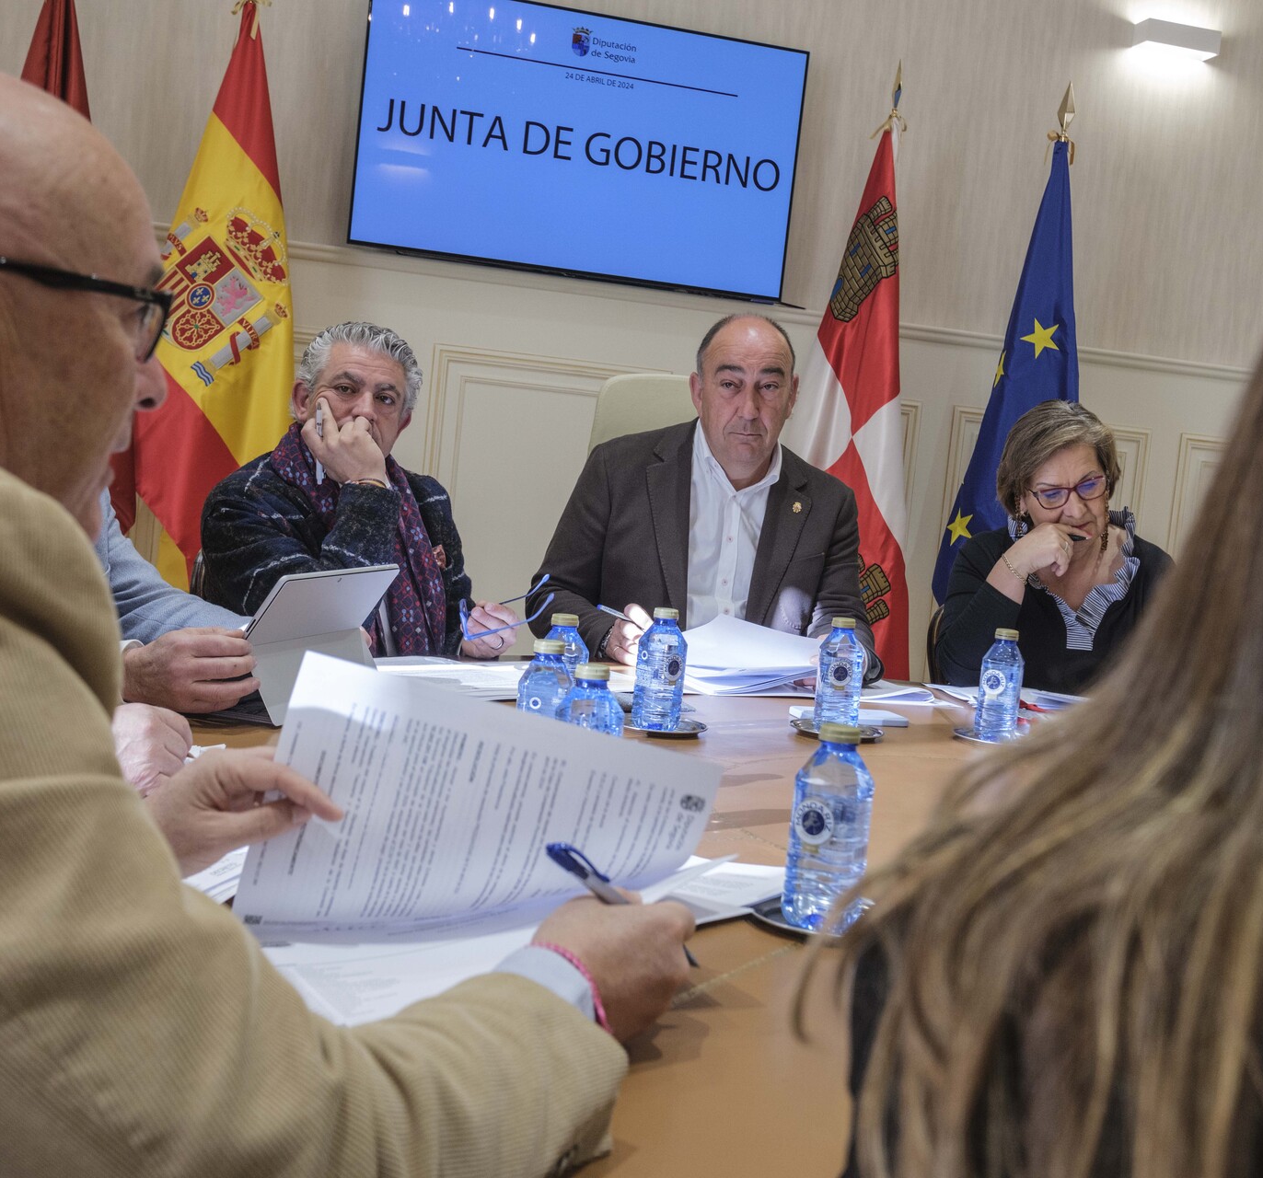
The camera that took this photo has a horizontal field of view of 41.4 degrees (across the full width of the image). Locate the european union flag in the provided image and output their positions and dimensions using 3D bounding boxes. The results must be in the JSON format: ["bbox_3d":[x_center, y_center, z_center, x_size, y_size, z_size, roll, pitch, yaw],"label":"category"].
[{"bbox_3d":[1.095,-0.422,4.584,0.430,1.600,0.300,4,5,-19],"label":"european union flag"}]

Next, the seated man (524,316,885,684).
[{"bbox_3d":[0.112,0.203,2.941,0.620,1.350,0.750,5,4,-12],"label":"seated man"}]

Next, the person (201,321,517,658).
[{"bbox_3d":[-0.478,0.221,2.622,0.600,1.250,0.780,3,5,-24],"label":"person"}]

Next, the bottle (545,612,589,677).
[{"bbox_3d":[-0.085,0.107,1.997,0.062,0.152,0.062,6,5,0],"label":"bottle"}]

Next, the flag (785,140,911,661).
[{"bbox_3d":[0.618,-0.419,4.516,0.420,1.650,0.300,4,5,-19],"label":"flag"}]

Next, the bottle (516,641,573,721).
[{"bbox_3d":[-0.091,0.131,1.711,0.062,0.157,0.062,6,4,0],"label":"bottle"}]

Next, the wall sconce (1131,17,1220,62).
[{"bbox_3d":[1.647,-1.660,5.047,0.250,0.067,0.087,4,5,-16],"label":"wall sconce"}]

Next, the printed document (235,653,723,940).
[{"bbox_3d":[-0.103,0.145,1.140,0.297,0.200,0.065,16,-19,0],"label":"printed document"}]

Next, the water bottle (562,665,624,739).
[{"bbox_3d":[-0.043,0.149,1.539,0.062,0.157,0.062,6,4,0],"label":"water bottle"}]

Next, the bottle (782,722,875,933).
[{"bbox_3d":[0.158,0.186,1.316,0.062,0.152,0.062,6,5,0],"label":"bottle"}]

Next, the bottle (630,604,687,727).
[{"bbox_3d":[0.039,0.106,2.210,0.062,0.157,0.062,6,4,0],"label":"bottle"}]

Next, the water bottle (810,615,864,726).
[{"bbox_3d":[0.295,0.119,2.365,0.062,0.157,0.062,6,4,8],"label":"water bottle"}]

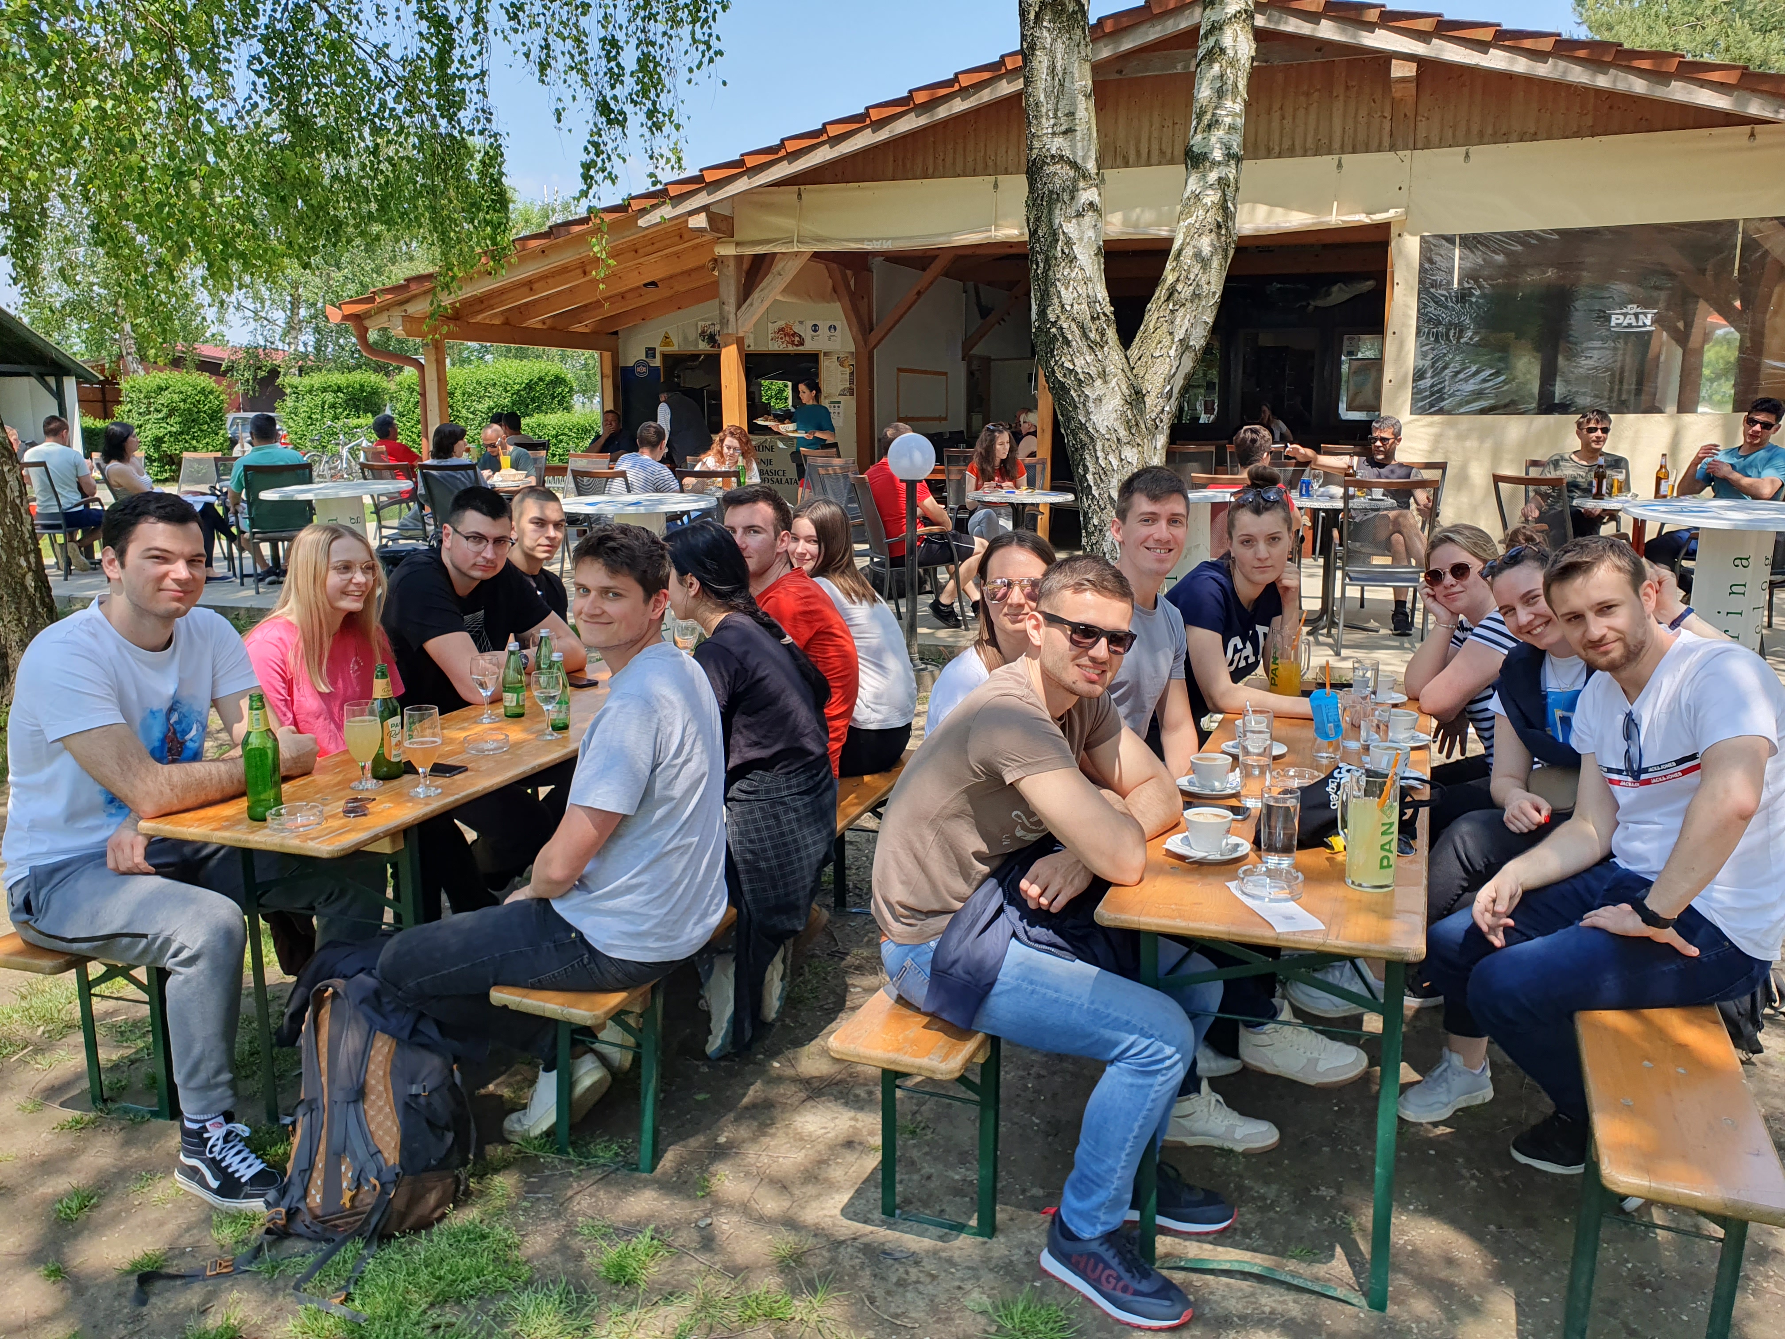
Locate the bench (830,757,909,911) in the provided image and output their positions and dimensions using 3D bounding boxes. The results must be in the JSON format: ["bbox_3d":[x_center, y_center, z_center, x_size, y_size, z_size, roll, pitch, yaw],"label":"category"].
[{"bbox_3d":[-0.320,0.690,3.682,0.255,0.470,2.160,3,12,19],"label":"bench"}]

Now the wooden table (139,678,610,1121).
[{"bbox_3d":[-0.970,0.511,3.711,0.500,0.770,2.200,3,11,16],"label":"wooden table"}]

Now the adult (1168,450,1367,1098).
[{"bbox_3d":[0.795,0.171,3.666,0.760,1.400,0.520,9,15,39],"label":"adult"}]

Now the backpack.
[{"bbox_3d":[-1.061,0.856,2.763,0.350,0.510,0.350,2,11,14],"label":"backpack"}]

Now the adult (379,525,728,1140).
[{"bbox_3d":[-0.712,0.383,2.897,0.780,1.385,0.540,3,12,19],"label":"adult"}]

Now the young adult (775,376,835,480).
[{"bbox_3d":[-0.866,-1.976,13.056,0.580,1.660,0.500,-6,12,-29],"label":"young adult"}]

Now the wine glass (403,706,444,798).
[{"bbox_3d":[-1.067,0.185,3.022,0.084,0.188,0.084,-1,11,0],"label":"wine glass"}]

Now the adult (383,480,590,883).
[{"bbox_3d":[-1.219,0.121,4.217,0.720,1.400,0.600,7,14,35],"label":"adult"}]

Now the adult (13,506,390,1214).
[{"bbox_3d":[-1.525,0.324,2.955,0.820,1.410,0.570,6,13,26],"label":"adult"}]

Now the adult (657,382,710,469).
[{"bbox_3d":[-2.187,-2.175,14.171,0.520,1.700,0.420,-6,13,-27],"label":"adult"}]

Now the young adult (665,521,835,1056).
[{"bbox_3d":[-0.460,0.285,3.410,0.720,1.318,0.480,6,12,29],"label":"young adult"}]

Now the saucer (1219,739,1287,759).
[{"bbox_3d":[0.868,0.192,3.210,0.157,0.022,0.157,0,10,0],"label":"saucer"}]

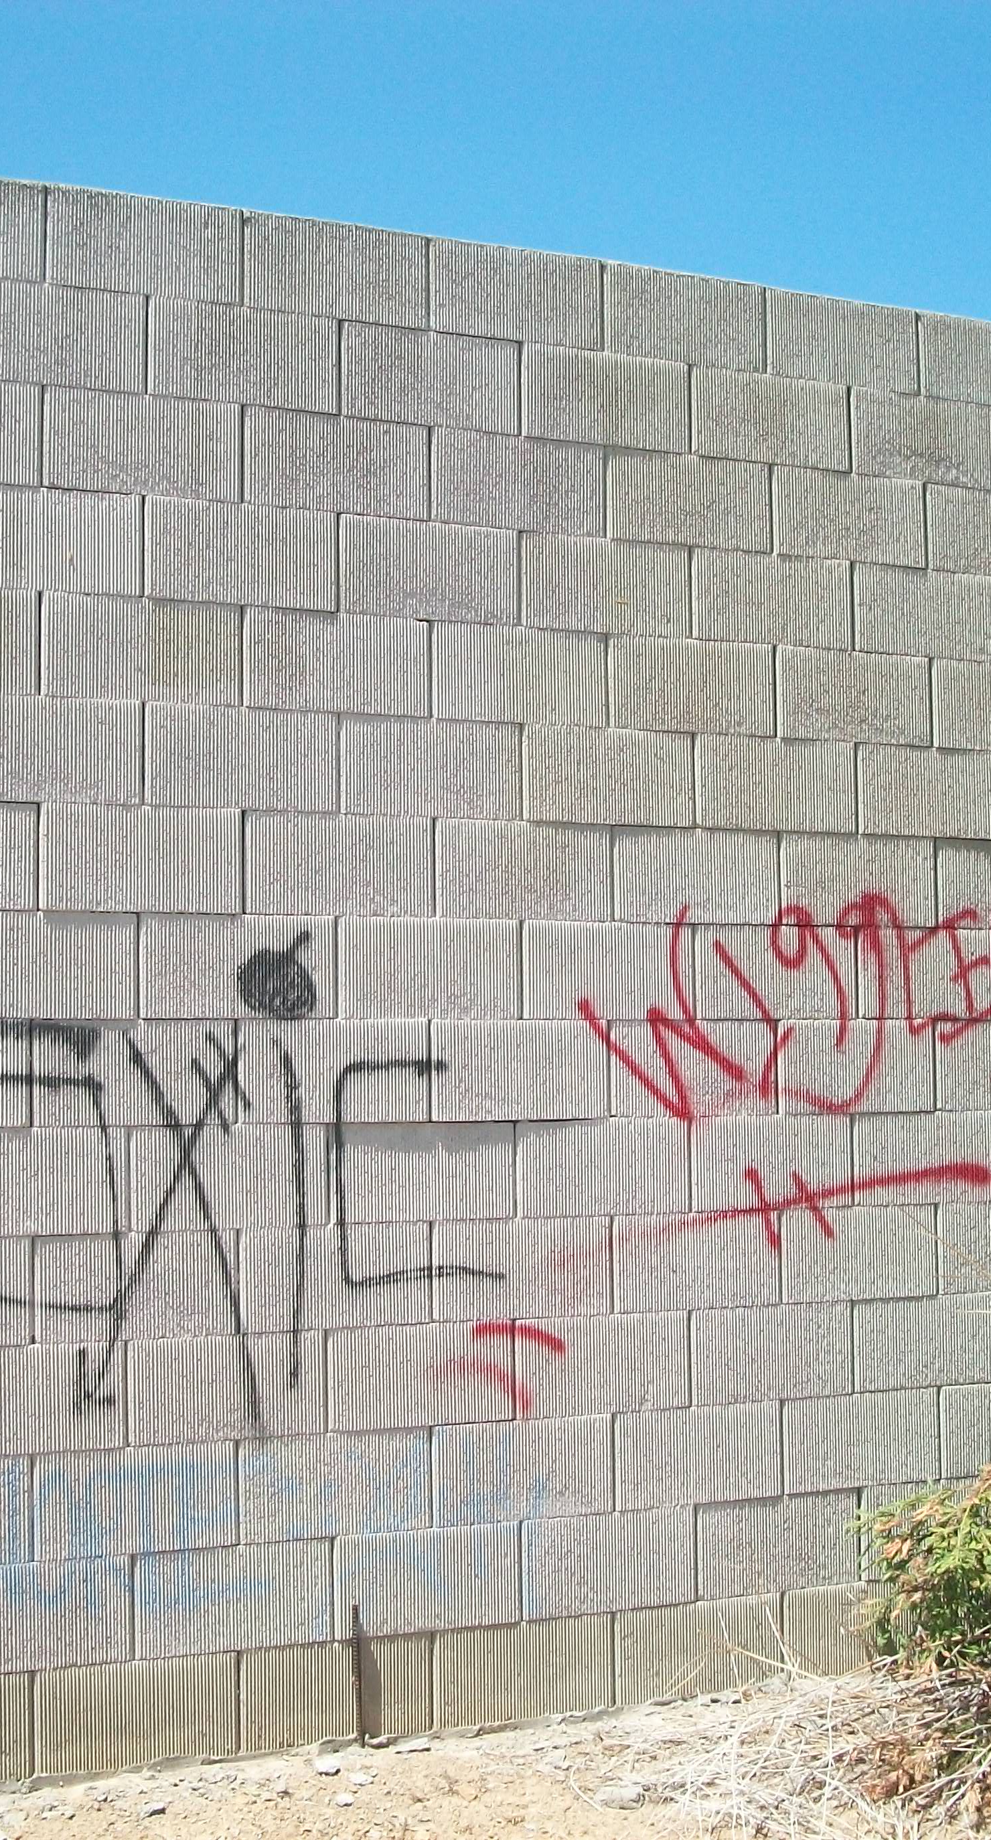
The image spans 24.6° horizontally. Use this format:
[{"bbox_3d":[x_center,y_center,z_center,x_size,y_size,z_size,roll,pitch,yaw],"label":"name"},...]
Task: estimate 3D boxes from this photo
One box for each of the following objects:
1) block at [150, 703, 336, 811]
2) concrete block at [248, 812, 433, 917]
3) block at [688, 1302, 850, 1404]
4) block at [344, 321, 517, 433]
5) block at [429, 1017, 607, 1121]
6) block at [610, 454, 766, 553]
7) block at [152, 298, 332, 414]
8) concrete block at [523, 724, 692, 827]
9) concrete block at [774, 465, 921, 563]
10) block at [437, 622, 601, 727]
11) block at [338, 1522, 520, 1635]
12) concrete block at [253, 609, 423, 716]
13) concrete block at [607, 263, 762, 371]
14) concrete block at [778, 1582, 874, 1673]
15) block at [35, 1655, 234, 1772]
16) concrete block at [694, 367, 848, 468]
[{"bbox_3d":[-0.537,-0.318,4.539,0.395,0.195,0.175,1,-3,-24],"label":"block"},{"bbox_3d":[-0.341,-0.105,4.609,0.395,0.197,0.180,1,-4,-22],"label":"concrete block"},{"bbox_3d":[0.561,0.934,4.955,0.397,0.197,0.170,1,-4,-23],"label":"block"},{"bbox_3d":[-0.165,-1.117,4.769,0.397,0.197,0.170,1,-4,-23],"label":"block"},{"bbox_3d":[0.023,0.320,4.786,0.397,0.196,0.180,1,-4,-23],"label":"block"},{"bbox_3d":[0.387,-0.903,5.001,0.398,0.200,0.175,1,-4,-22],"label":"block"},{"bbox_3d":[-0.535,-1.123,4.610,0.397,0.197,0.170,1,-4,-23],"label":"block"},{"bbox_3d":[0.202,-0.298,4.844,0.395,0.197,0.180,1,-4,-22],"label":"concrete block"},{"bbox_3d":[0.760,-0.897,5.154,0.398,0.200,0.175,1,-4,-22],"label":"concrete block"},{"bbox_3d":[0.016,-0.507,4.783,0.395,0.197,0.180,1,-4,-22],"label":"block"},{"bbox_3d":[-0.168,1.329,4.633,0.398,0.200,0.175,1,-4,-22],"label":"block"},{"bbox_3d":[-0.346,-0.508,4.620,0.398,0.198,0.170,1,-4,-24],"label":"concrete block"},{"bbox_3d":[0.380,-1.308,5.016,0.397,0.197,0.170,1,-4,-23],"label":"concrete block"},{"bbox_3d":[0.765,1.530,4.987,0.398,0.198,0.170,1,-4,-24],"label":"concrete block"},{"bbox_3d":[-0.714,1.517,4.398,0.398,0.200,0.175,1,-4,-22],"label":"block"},{"bbox_3d":[0.583,-1.102,5.119,0.397,0.196,0.180,1,-4,-23],"label":"concrete block"}]

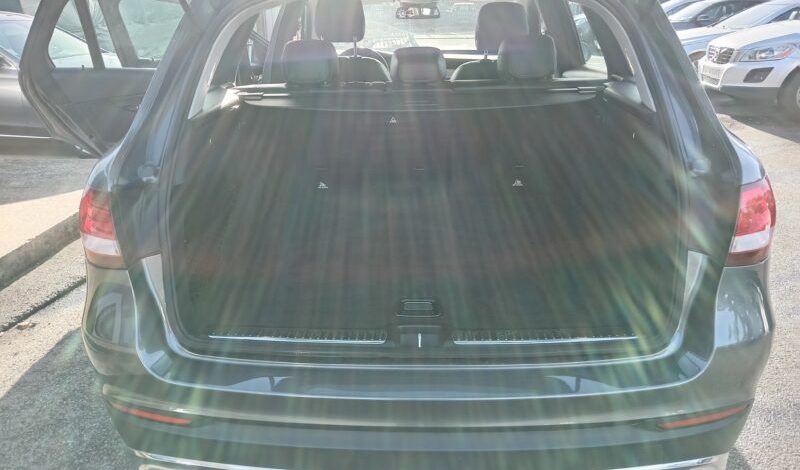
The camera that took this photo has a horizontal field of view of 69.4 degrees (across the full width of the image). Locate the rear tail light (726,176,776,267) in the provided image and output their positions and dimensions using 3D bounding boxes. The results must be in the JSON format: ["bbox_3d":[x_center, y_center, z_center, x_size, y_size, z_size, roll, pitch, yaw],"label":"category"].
[{"bbox_3d":[0.854,-0.038,1.385,0.180,0.215,0.280,0,23,2],"label":"rear tail light"}]

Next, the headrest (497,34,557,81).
[{"bbox_3d":[0.459,-0.611,2.027,0.205,0.165,0.110,0,23,2],"label":"headrest"}]

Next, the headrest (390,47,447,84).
[{"bbox_3d":[0.069,-0.604,2.066,0.200,0.135,0.100,0,23,2],"label":"headrest"}]

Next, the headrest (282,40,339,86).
[{"bbox_3d":[-0.316,-0.621,2.074,0.200,0.160,0.110,0,23,2],"label":"headrest"}]

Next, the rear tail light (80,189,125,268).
[{"bbox_3d":[-0.745,-0.032,1.448,0.180,0.215,0.280,0,23,2],"label":"rear tail light"}]

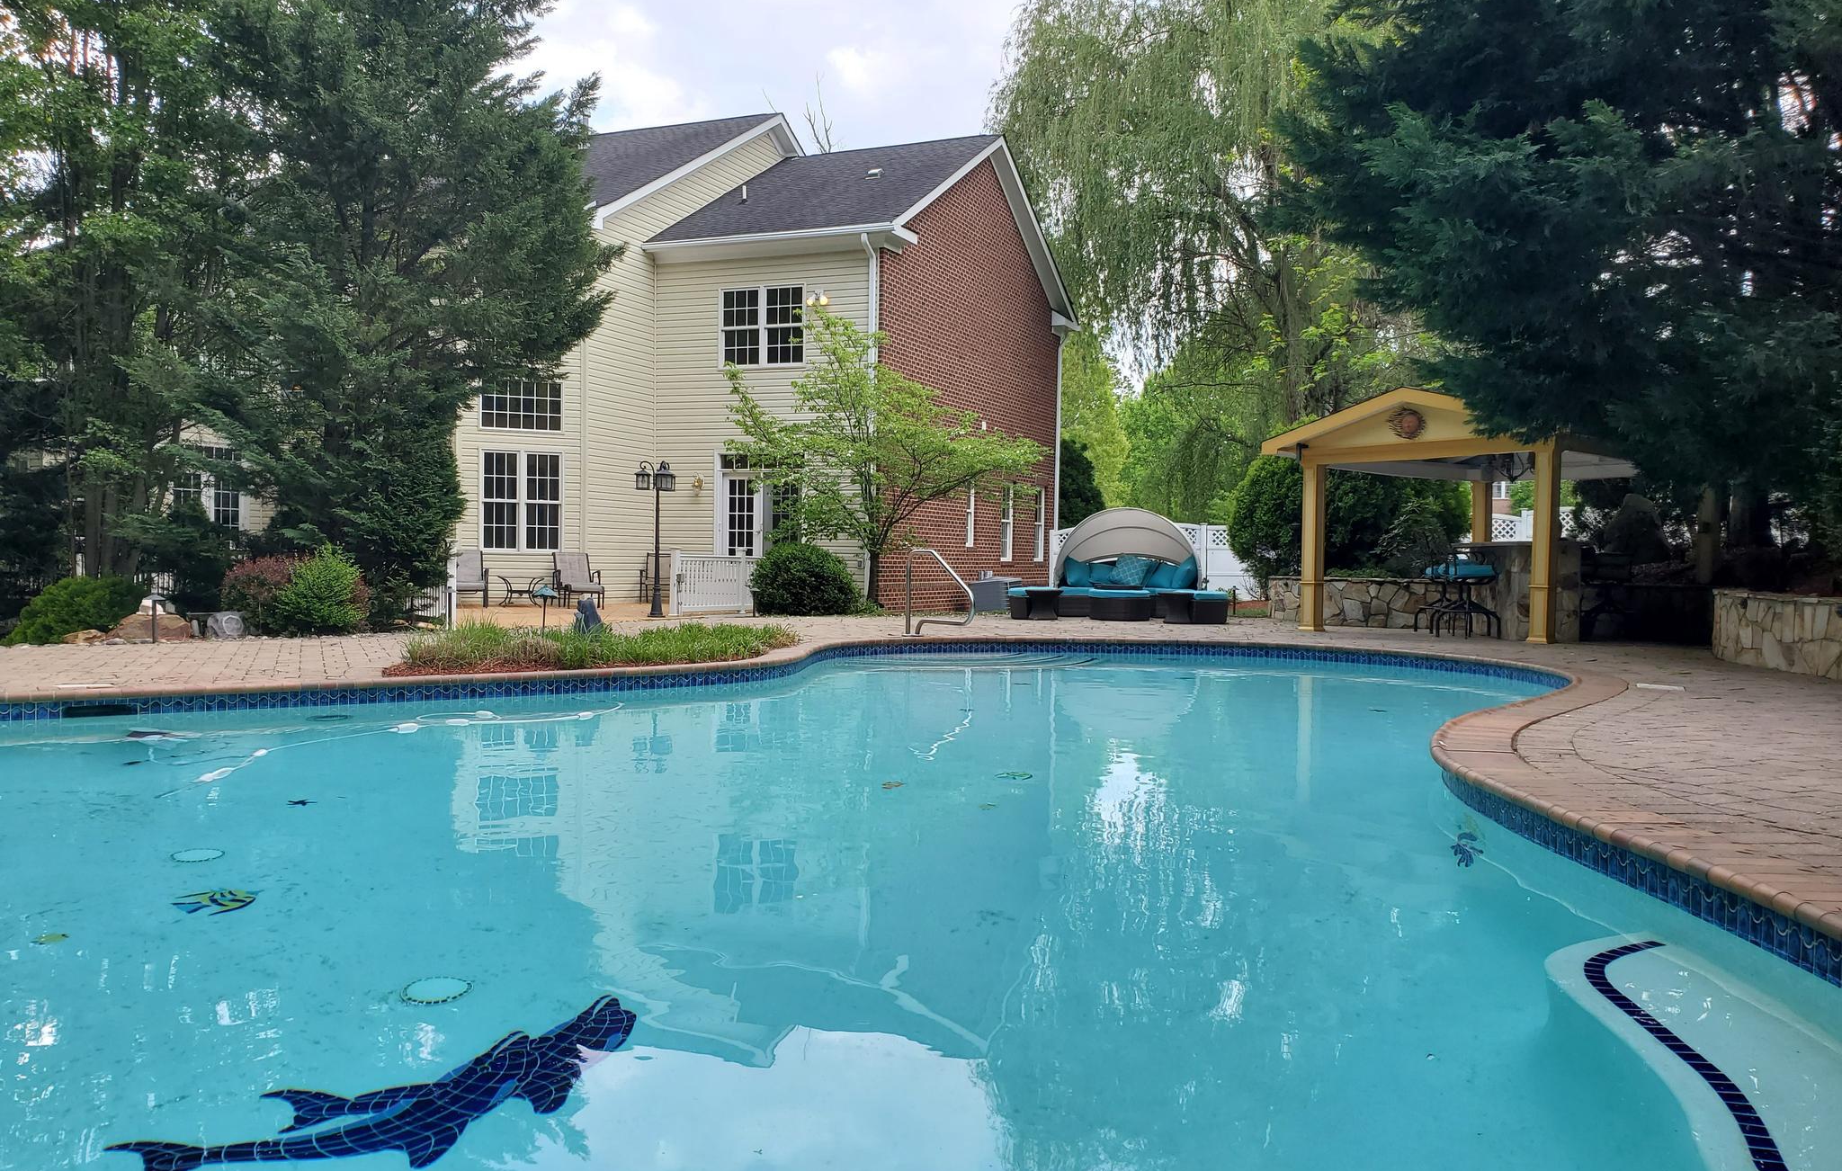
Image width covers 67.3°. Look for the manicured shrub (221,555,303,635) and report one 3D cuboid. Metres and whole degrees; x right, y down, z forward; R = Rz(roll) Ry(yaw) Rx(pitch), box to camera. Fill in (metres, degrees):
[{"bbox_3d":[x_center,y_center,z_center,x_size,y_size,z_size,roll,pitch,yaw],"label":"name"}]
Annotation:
[{"bbox_3d":[-5.950,0.064,12.711,0.850,0.740,0.800,1,1,-25],"label":"manicured shrub"}]

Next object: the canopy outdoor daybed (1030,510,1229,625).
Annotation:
[{"bbox_3d":[2.830,-0.310,18.900,2.600,1.530,2.100,1,1,10],"label":"canopy outdoor daybed"}]

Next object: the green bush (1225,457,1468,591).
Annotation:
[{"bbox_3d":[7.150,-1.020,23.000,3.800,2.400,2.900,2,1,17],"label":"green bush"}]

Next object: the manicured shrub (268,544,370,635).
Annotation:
[{"bbox_3d":[-5.496,0.032,12.610,0.860,0.830,0.840,1,1,-24],"label":"manicured shrub"}]

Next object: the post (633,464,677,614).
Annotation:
[{"bbox_3d":[-3.653,-0.635,19.098,0.560,2.145,0.500,1,1,0],"label":"post"}]

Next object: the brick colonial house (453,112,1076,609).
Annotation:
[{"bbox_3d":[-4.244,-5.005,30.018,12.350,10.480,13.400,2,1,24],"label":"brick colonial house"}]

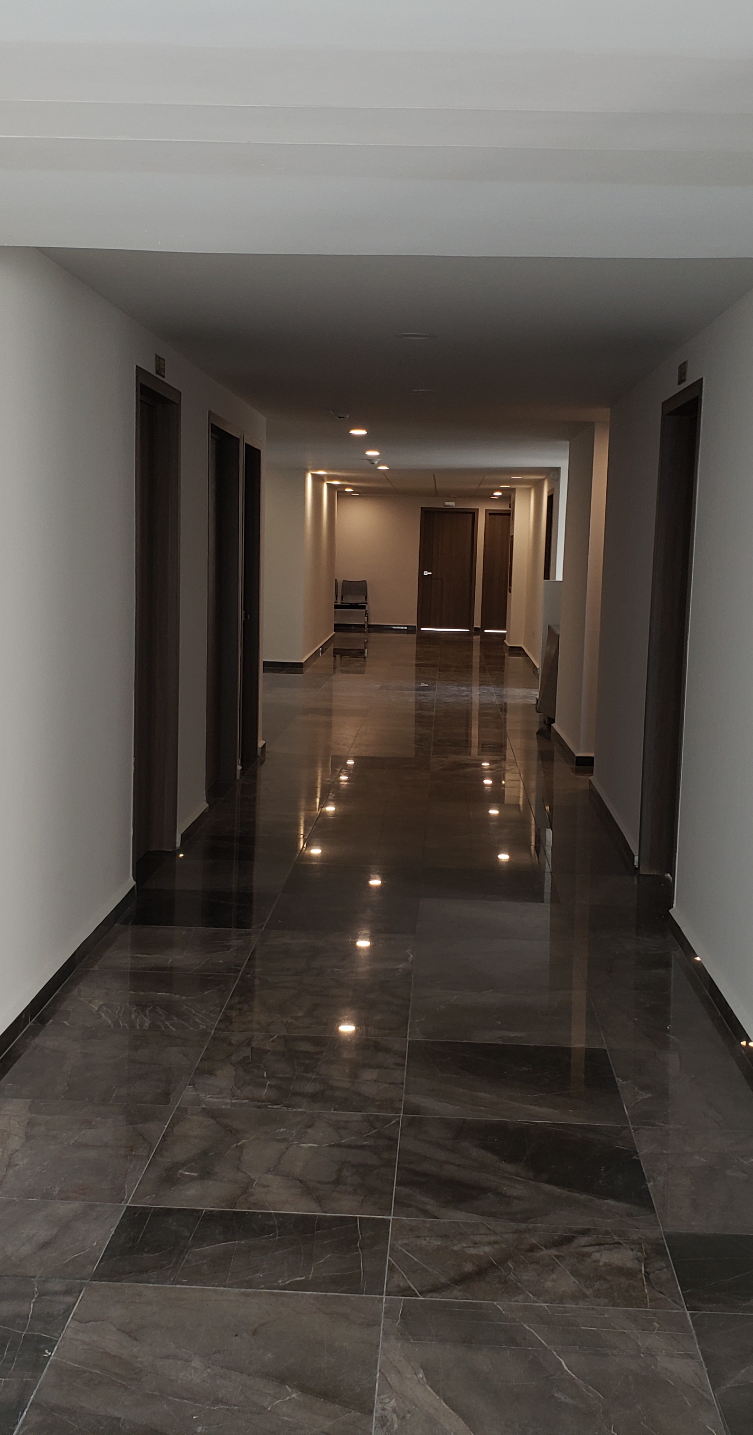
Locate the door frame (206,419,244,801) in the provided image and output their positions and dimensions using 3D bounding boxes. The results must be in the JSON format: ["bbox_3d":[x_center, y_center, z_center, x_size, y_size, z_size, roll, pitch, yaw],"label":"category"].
[{"bbox_3d":[-0.920,-0.588,8.157,0.140,2.150,1.170,2,7,3],"label":"door frame"}]

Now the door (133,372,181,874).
[{"bbox_3d":[-1.012,-0.377,6.306,0.140,2.160,0.980,2,7,3],"label":"door"}]

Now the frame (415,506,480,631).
[{"bbox_3d":[1.298,-2.679,26.149,1.045,2.200,0.130,2,7,3],"label":"frame"}]

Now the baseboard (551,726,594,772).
[{"bbox_3d":[1.489,0.199,10.886,0.130,0.070,1.900,2,7,3],"label":"baseboard"}]

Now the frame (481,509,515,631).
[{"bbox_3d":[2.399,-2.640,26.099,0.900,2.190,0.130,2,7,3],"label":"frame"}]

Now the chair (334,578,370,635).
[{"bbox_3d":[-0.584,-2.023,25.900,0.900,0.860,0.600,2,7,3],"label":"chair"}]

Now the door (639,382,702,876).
[{"bbox_3d":[1.272,-0.270,6.004,0.125,2.135,1.020,2,7,3],"label":"door"}]

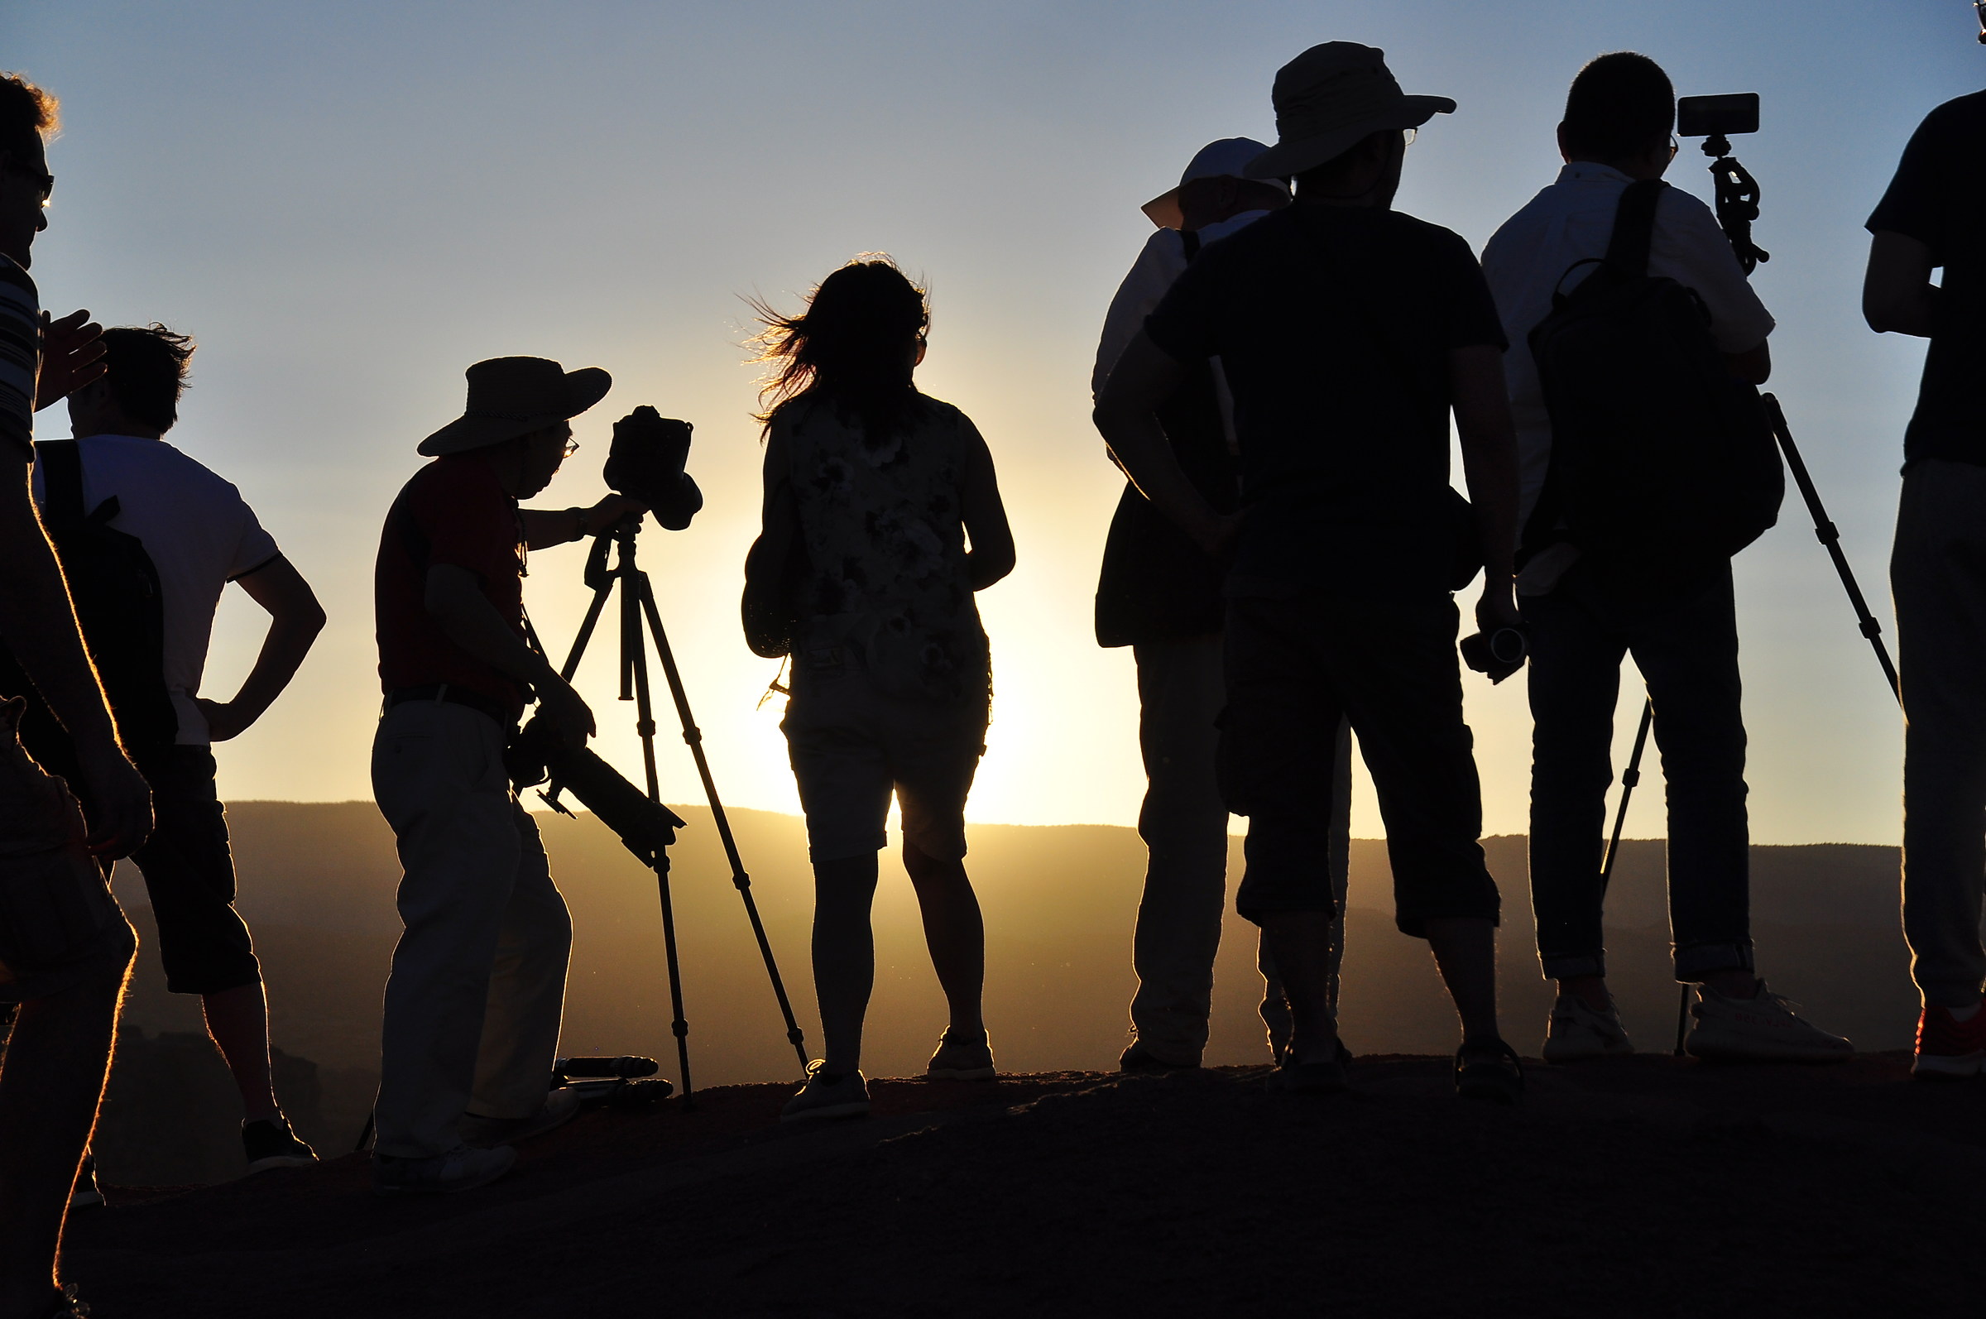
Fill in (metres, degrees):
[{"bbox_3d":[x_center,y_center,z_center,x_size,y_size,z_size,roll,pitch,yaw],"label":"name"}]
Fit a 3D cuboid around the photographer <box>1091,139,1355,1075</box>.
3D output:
[{"bbox_3d":[0.434,-0.103,10.000,0.480,1.730,0.370,1,-2,-19],"label":"photographer"}]

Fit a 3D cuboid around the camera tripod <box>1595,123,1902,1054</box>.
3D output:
[{"bbox_3d":[1.482,-0.114,9.900,0.860,1.660,0.820,0,-2,11],"label":"camera tripod"}]

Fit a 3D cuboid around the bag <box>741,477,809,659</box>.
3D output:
[{"bbox_3d":[-0.400,-0.169,10.100,0.140,0.310,0.210,-1,-2,16],"label":"bag"}]

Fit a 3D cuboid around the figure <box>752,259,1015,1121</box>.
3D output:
[{"bbox_3d":[-0.205,0.054,10.000,0.490,1.600,0.380,0,-2,3],"label":"figure"}]

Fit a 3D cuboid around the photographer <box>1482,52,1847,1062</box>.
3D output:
[{"bbox_3d":[1.169,-0.181,9.400,0.570,1.750,0.480,-1,-2,25],"label":"photographer"}]

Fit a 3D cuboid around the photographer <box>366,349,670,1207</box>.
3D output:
[{"bbox_3d":[-0.967,0.227,10.800,0.560,1.670,0.500,1,-2,-30],"label":"photographer"}]

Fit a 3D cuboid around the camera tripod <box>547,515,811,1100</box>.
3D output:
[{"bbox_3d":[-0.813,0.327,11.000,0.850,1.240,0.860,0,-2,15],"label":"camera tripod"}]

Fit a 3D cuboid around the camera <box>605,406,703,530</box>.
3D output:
[{"bbox_3d":[-0.699,-0.398,11.000,0.160,0.160,0.200,-1,-22,33],"label":"camera"}]

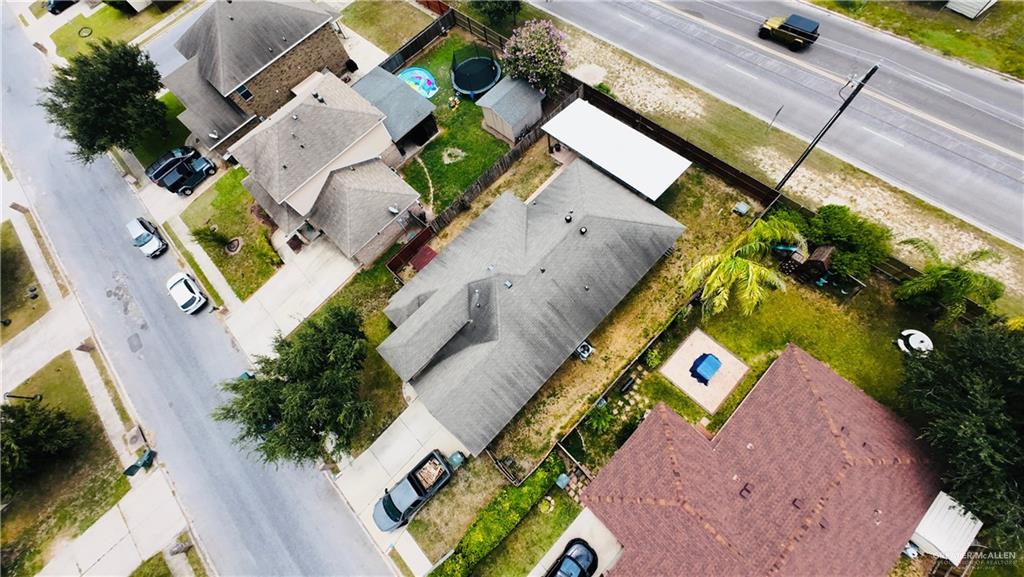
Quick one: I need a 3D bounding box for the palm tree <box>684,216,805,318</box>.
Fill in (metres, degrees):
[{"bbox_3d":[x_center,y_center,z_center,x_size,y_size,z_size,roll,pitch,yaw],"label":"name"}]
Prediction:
[{"bbox_3d":[13.269,-0.894,19.829,6.100,5.700,6.100,-2,70,7],"label":"palm tree"}]

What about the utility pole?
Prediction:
[{"bbox_3d":[18.128,-8.310,19.705,0.600,9.600,0.450,41,80,19],"label":"utility pole"}]

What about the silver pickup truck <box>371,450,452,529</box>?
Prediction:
[{"bbox_3d":[-6.390,13.155,21.118,5.150,1.700,1.880,-42,71,-8],"label":"silver pickup truck"}]

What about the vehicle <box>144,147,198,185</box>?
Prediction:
[{"bbox_3d":[-34.193,-12.464,32.896,1.850,1.650,4.500,42,81,18],"label":"vehicle"}]

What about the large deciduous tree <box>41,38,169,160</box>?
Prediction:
[{"bbox_3d":[-34.996,-16.028,28.906,8.600,6.600,10.000,41,80,19],"label":"large deciduous tree"}]

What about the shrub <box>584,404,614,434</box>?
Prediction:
[{"bbox_3d":[5.386,8.060,19.998,1.650,1.300,1.650,-2,70,7],"label":"shrub"}]

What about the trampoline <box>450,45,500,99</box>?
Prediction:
[{"bbox_3d":[-3.085,-18.783,28.540,4.100,2.200,4.100,-2,70,7],"label":"trampoline"}]

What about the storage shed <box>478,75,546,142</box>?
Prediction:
[{"bbox_3d":[-0.004,-16.069,29.148,4.450,3.050,4.300,42,81,18],"label":"storage shed"}]

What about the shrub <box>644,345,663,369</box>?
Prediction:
[{"bbox_3d":[9.484,4.602,21.890,1.350,1.100,1.350,-2,71,6],"label":"shrub"}]

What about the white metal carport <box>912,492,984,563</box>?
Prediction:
[{"bbox_3d":[21.465,12.044,17.175,2.150,2.350,2.600,42,81,18],"label":"white metal carport"}]

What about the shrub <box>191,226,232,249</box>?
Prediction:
[{"bbox_3d":[-26.214,-4.377,28.455,1.700,2.900,1.700,42,81,18],"label":"shrub"}]

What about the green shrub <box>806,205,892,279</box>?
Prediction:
[{"bbox_3d":[21.637,-3.042,20.938,4.400,3.000,4.100,-2,70,7],"label":"green shrub"}]

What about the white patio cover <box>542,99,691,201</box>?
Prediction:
[{"bbox_3d":[7.979,-10.674,26.485,10.800,2.700,4.250,42,81,18],"label":"white patio cover"}]

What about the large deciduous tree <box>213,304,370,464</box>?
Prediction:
[{"bbox_3d":[-13.637,5.951,21.207,9.500,6.900,9.500,-2,71,6],"label":"large deciduous tree"}]

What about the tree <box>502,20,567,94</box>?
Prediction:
[{"bbox_3d":[1.954,-19.996,29.006,5.600,5.400,5.600,-2,71,6],"label":"tree"}]

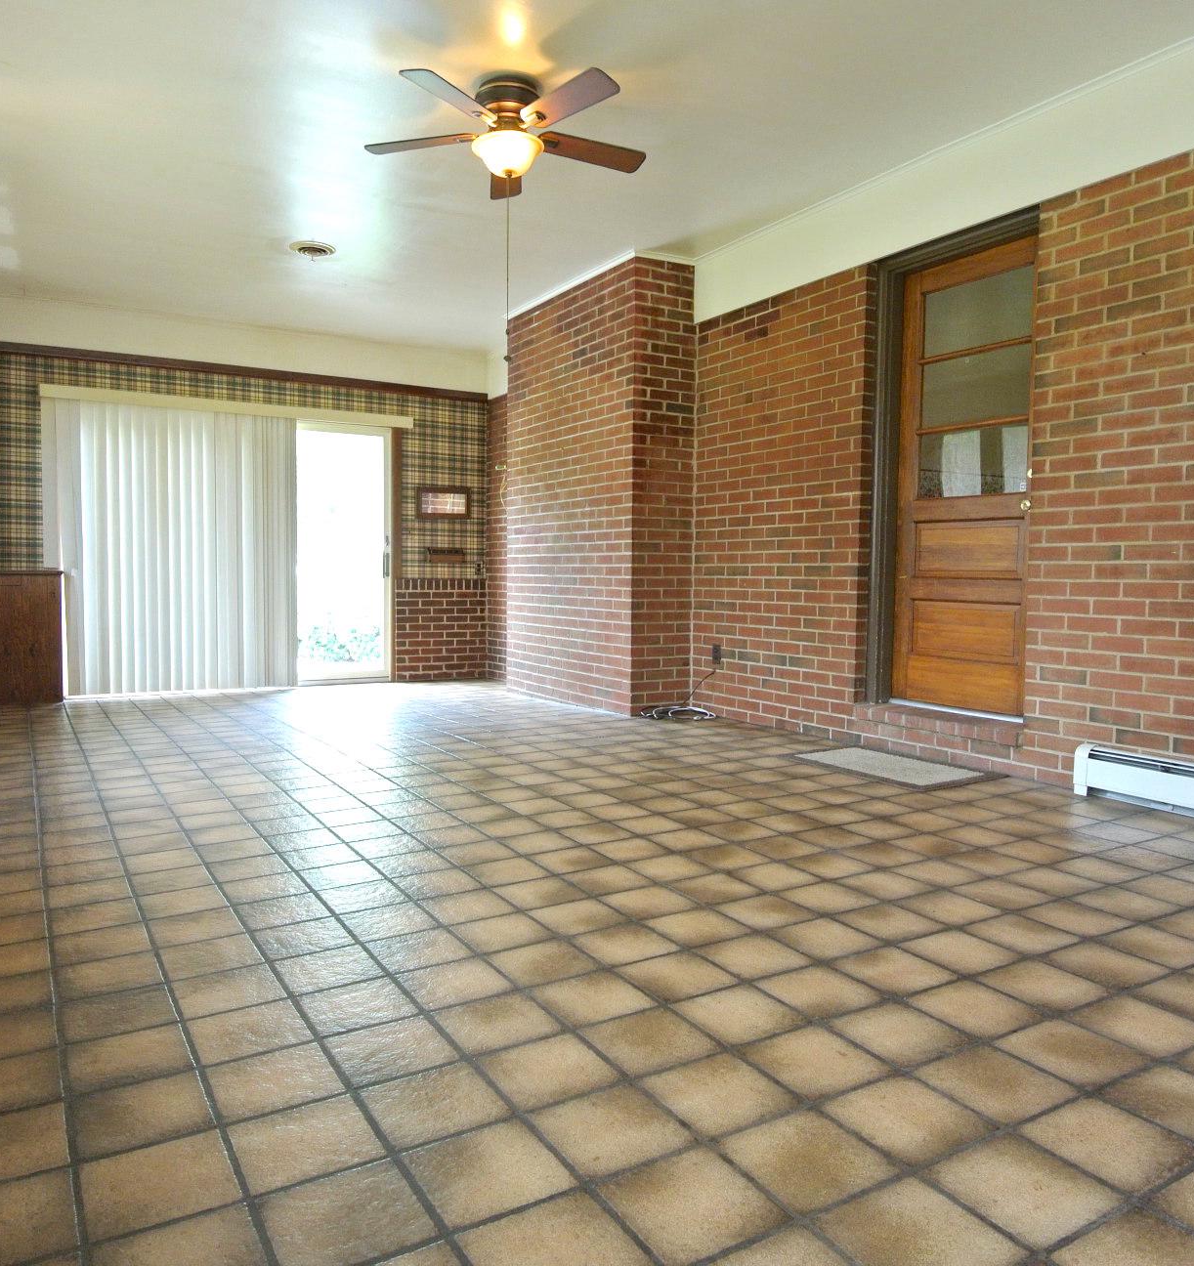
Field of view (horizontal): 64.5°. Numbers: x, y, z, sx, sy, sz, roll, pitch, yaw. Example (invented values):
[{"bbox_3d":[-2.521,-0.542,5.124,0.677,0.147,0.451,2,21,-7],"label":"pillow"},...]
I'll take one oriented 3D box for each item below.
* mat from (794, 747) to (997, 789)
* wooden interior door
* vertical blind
[{"bbox_3d":[1.273,0.572,4.142,0.480,0.018,0.790,-2,4,-31],"label":"mat"},{"bbox_3d":[1.693,-0.672,4.337,0.050,2.035,0.790,-2,4,-31],"label":"wooden interior door"},{"bbox_3d":[-2.967,-0.583,6.720,1.640,2.020,0.100,-1,4,-32],"label":"vertical blind"}]

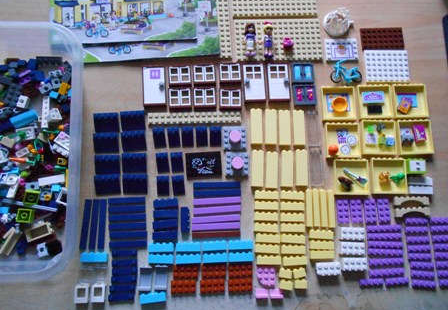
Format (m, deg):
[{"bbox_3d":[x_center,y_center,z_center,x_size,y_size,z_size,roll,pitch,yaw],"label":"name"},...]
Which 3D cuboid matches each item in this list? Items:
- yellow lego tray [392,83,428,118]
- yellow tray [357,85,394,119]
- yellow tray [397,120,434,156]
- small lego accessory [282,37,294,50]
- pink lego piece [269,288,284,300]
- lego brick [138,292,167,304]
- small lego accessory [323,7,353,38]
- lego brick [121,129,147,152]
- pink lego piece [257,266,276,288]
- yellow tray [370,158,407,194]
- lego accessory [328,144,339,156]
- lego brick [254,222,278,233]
[{"bbox_3d":[0.267,-0.077,0.486,0.048,0.008,0.050,-1,81,-3],"label":"yellow lego tray"},{"bbox_3d":[0.217,-0.077,0.486,0.048,0.008,0.050,-1,82,-3],"label":"yellow tray"},{"bbox_3d":[0.272,-0.026,0.482,0.048,0.008,0.050,-1,82,-3],"label":"yellow tray"},{"bbox_3d":[0.094,-0.160,0.484,0.013,0.011,0.013,1,81,-3],"label":"small lego accessory"},{"bbox_3d":[0.070,0.182,0.441,0.016,0.009,0.011,0,82,-2],"label":"pink lego piece"},{"bbox_3d":[-0.089,0.180,0.426,0.032,0.008,0.011,-6,82,-4],"label":"lego brick"},{"bbox_3d":[0.168,-0.194,0.495,0.042,0.014,0.040,0,82,-2],"label":"small lego accessory"},{"bbox_3d":[-0.122,-0.018,0.455,0.032,0.011,0.024,-5,81,-4],"label":"lego brick"},{"bbox_3d":[0.055,0.160,0.443,0.024,0.005,0.024,0,81,-3],"label":"pink lego piece"},{"bbox_3d":[0.230,0.029,0.471,0.048,0.008,0.050,1,81,-3],"label":"yellow tray"},{"bbox_3d":[0.151,-0.006,0.464,0.014,0.014,0.014,1,81,-3],"label":"lego accessory"},{"bbox_3d":[0.057,0.098,0.453,0.032,0.008,0.011,2,82,-2],"label":"lego brick"}]

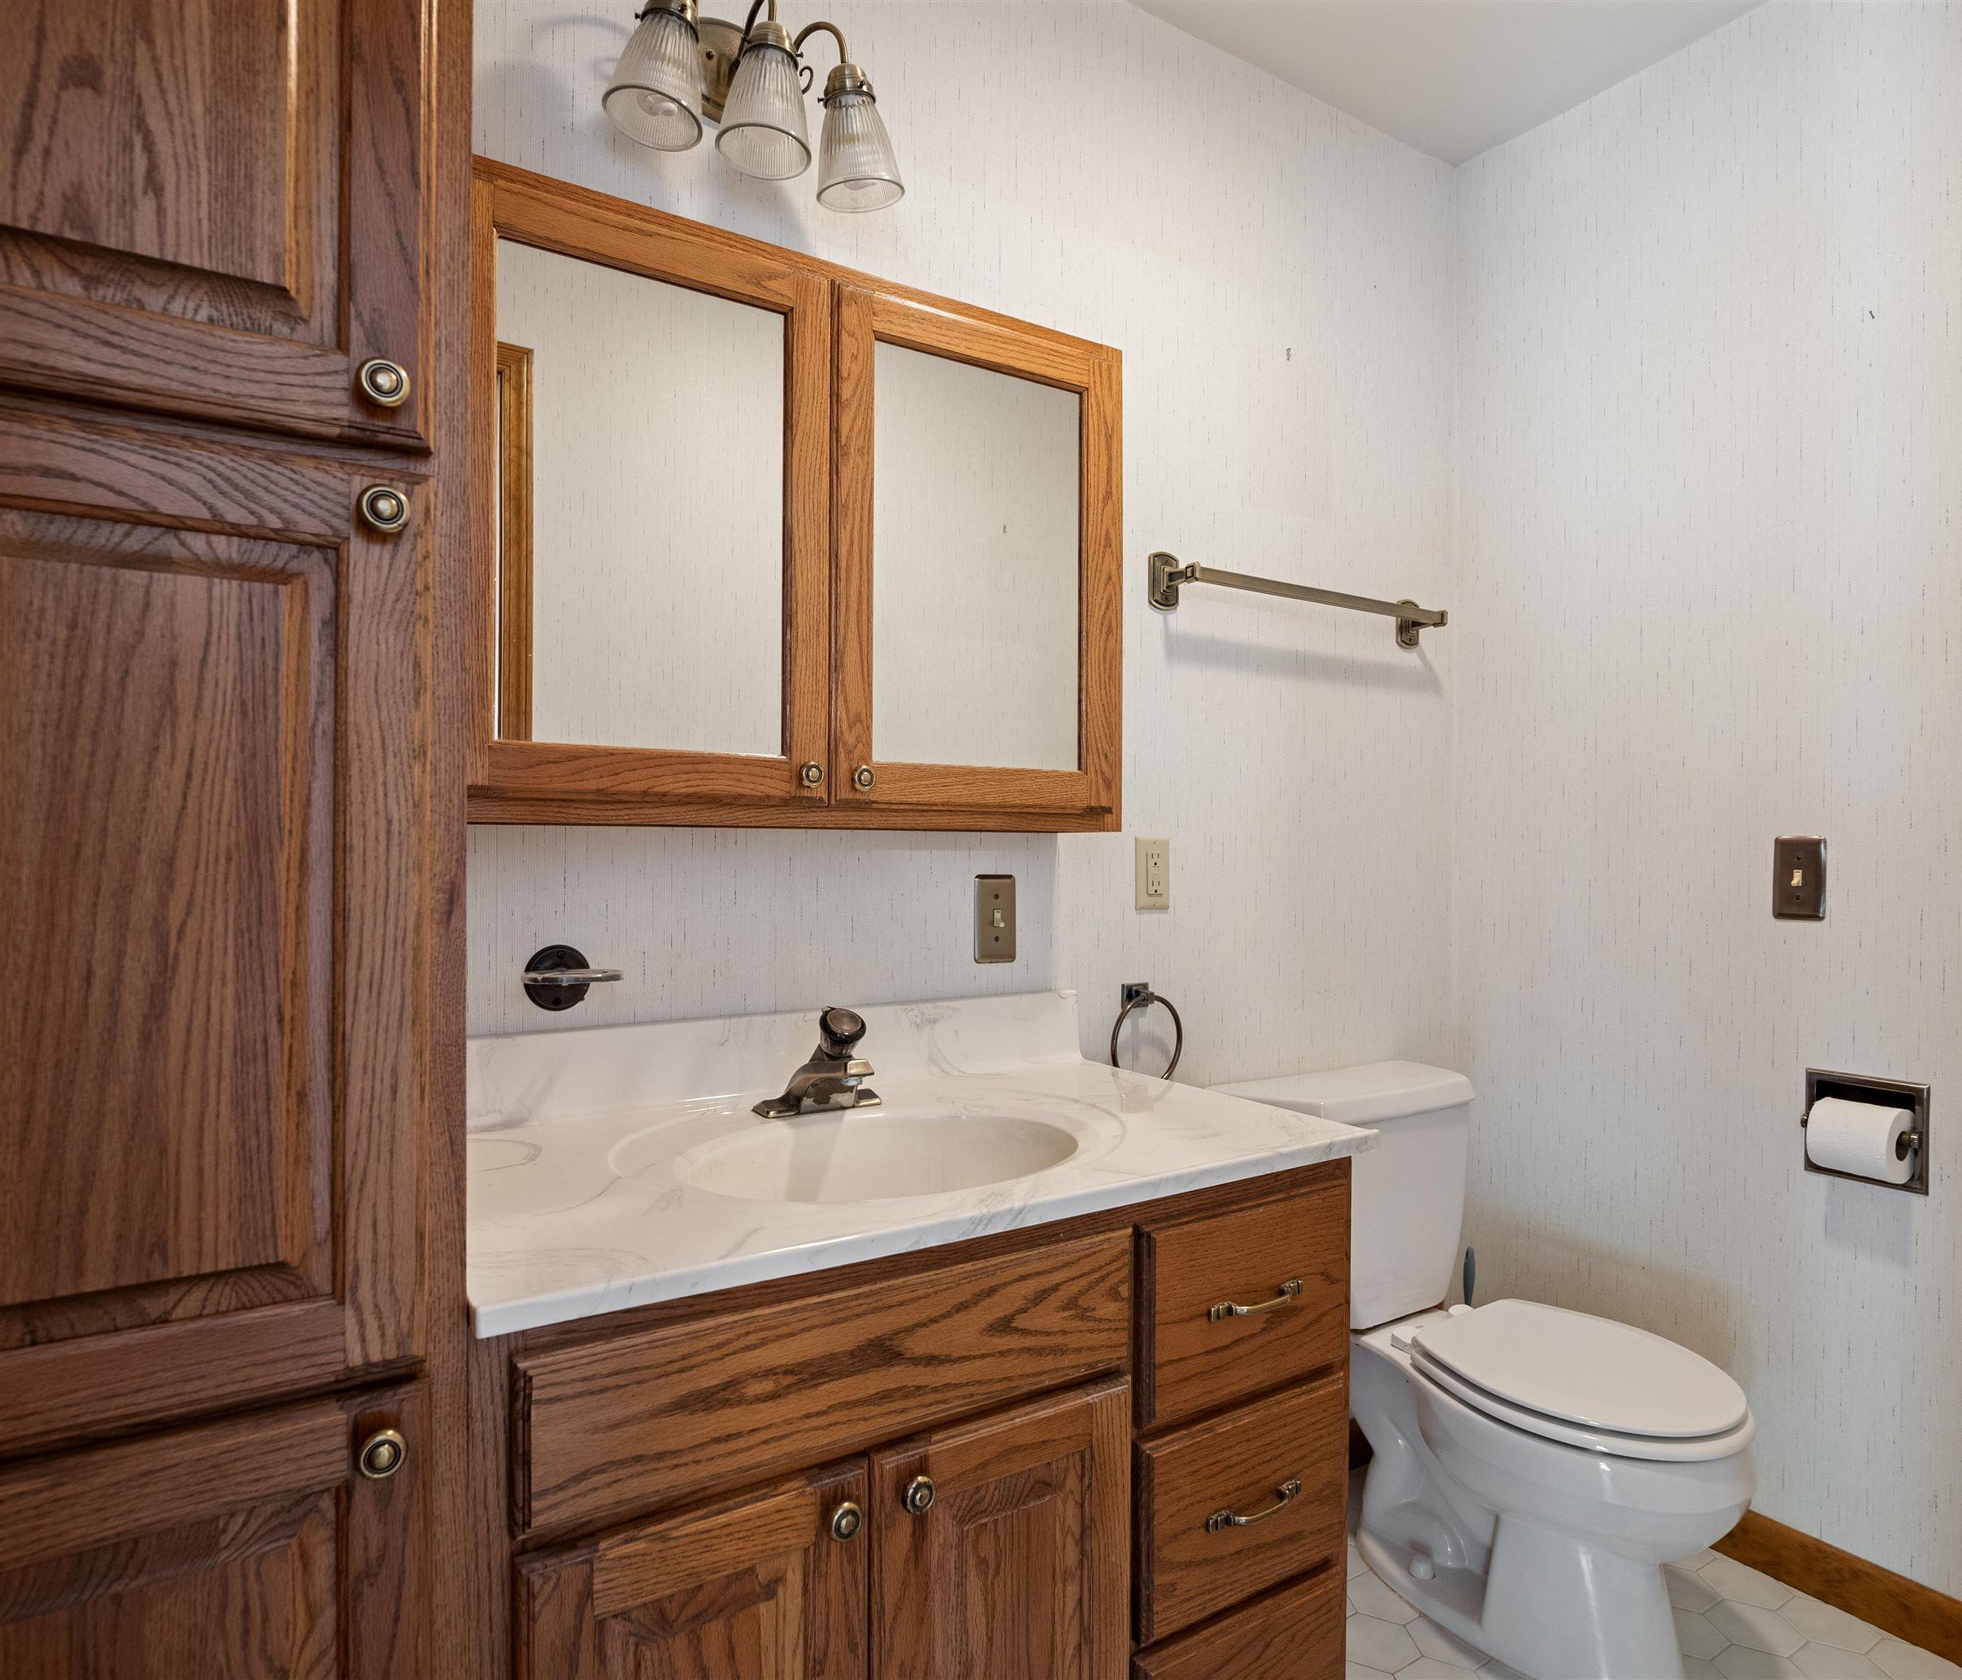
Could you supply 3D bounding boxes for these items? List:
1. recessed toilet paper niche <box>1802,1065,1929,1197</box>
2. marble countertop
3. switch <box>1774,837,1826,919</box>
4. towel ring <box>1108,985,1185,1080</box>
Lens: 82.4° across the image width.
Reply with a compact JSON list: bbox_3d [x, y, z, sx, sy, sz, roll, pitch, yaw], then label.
[{"bbox_3d":[1.297,0.431,1.642,0.090,0.155,0.150,0,-1,-32],"label":"recessed toilet paper niche"},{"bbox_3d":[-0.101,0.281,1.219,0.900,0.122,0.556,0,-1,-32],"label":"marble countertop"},{"bbox_3d":[1.243,0.060,1.700,0.016,0.125,0.070,0,-1,-32],"label":"switch"},{"bbox_3d":[0.253,0.303,1.733,0.146,0.158,0.055,0,-1,-32],"label":"towel ring"}]

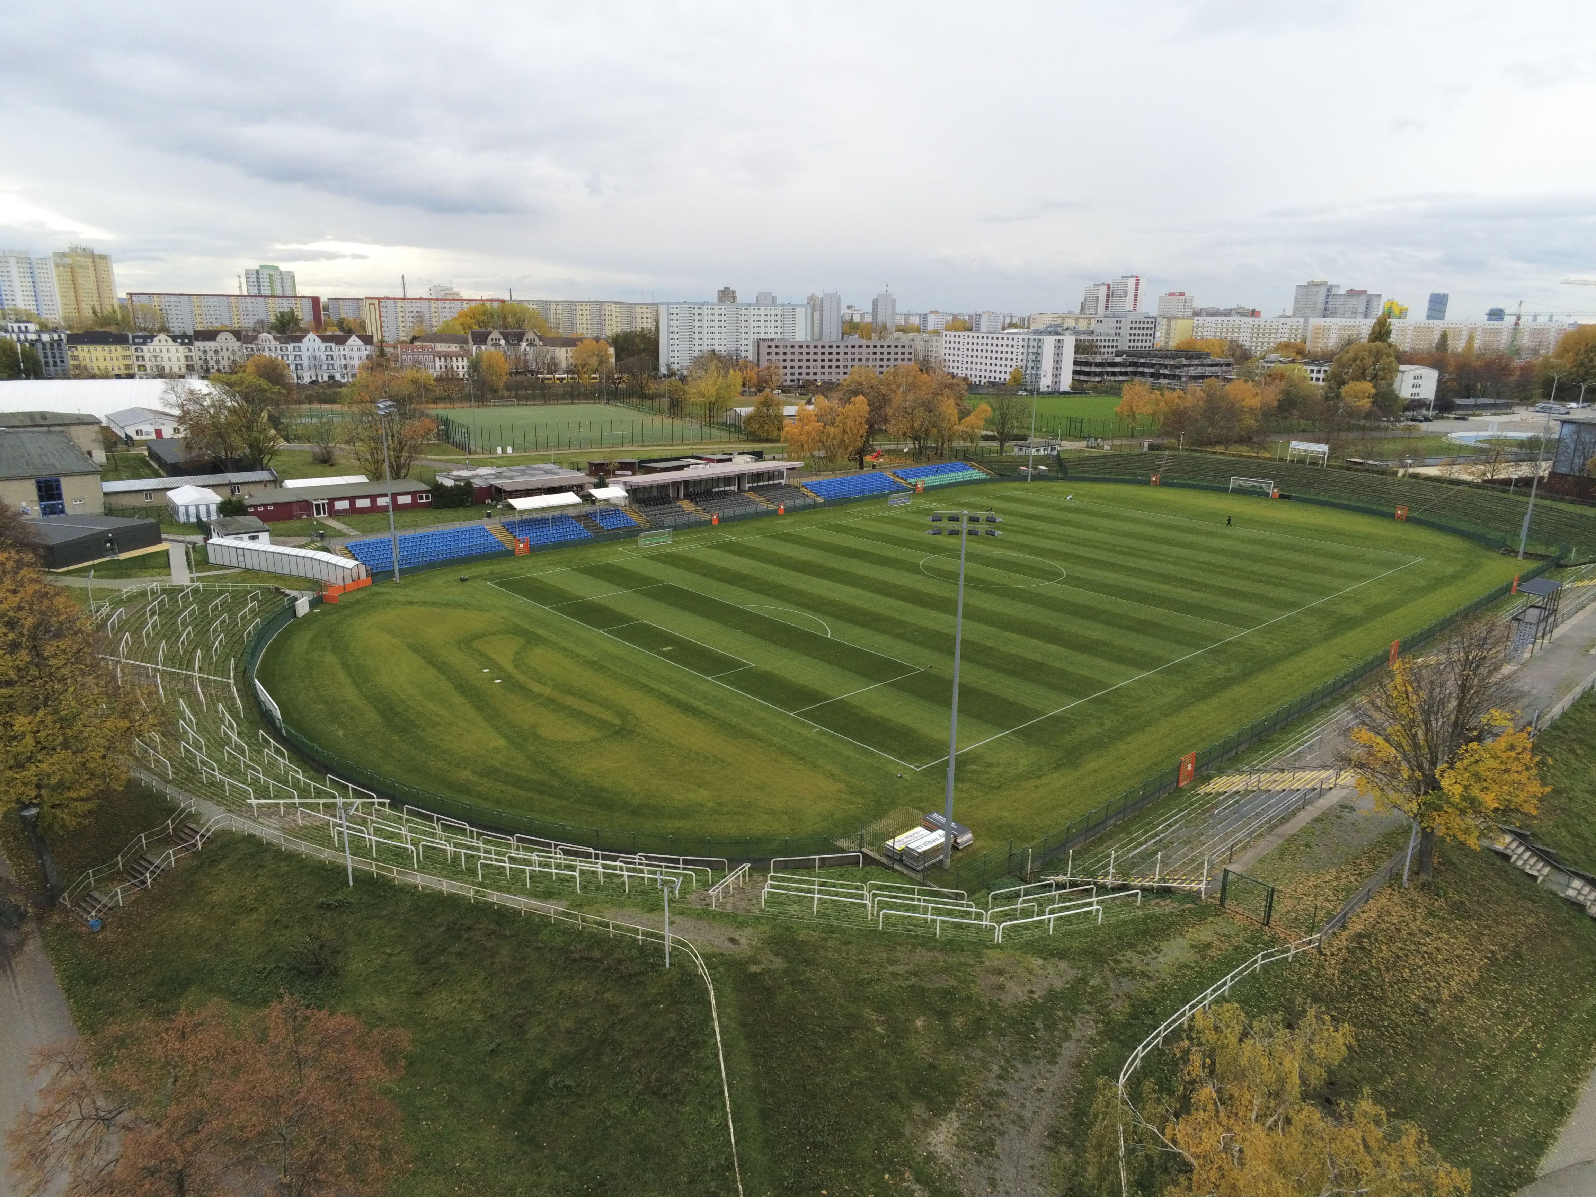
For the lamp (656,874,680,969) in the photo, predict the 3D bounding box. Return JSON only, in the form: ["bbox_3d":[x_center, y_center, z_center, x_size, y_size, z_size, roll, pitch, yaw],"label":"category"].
[{"bbox_3d":[-5.865,14.739,48.281,1.100,4.950,0.500,7,17,20],"label":"lamp"}]

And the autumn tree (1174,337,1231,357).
[{"bbox_3d":[173.632,-102.658,458.159,23.562,19.819,20.028,7,17,19],"label":"autumn tree"}]

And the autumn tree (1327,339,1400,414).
[{"bbox_3d":[182.634,-71.394,342.962,22.500,22.000,19.500,9,18,26],"label":"autumn tree"}]

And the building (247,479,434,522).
[{"bbox_3d":[-68.445,-14.562,157.222,25.600,3.200,9.400,-9,19,-33],"label":"building"}]

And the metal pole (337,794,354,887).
[{"bbox_3d":[-23.039,12.531,54.313,0.950,5.100,0.500,7,17,20],"label":"metal pole"}]

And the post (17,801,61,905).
[{"bbox_3d":[-41.032,13.763,57.349,0.800,6.016,0.800,-11,20,-37],"label":"post"}]

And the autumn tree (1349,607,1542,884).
[{"bbox_3d":[34.763,8.417,55.840,10.300,14.200,10.000,11,19,32],"label":"autumn tree"}]

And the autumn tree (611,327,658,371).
[{"bbox_3d":[-77.225,-117.556,501.260,21.691,19.474,18.437,-2,16,-8],"label":"autumn tree"}]

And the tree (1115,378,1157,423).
[{"bbox_3d":[86.147,-48.227,268.536,10.497,14.629,10.497,6,17,17],"label":"tree"}]

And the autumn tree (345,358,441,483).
[{"bbox_3d":[-72.291,-31.677,188.734,16.223,21.131,16.223,-5,17,-20],"label":"autumn tree"}]

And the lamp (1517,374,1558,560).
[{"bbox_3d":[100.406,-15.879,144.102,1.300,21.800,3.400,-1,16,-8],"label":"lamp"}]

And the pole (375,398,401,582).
[{"bbox_3d":[-46.924,-12.129,122.816,1.400,21.368,4.200,-1,16,-8],"label":"pole"}]

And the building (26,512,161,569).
[{"bbox_3d":[-91.625,-7.329,132.931,14.020,2.950,14.785,6,17,16],"label":"building"}]

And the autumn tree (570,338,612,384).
[{"bbox_3d":[-74.818,-84.169,380.632,14.500,16.800,13.500,-2,16,-11],"label":"autumn tree"}]

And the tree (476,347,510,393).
[{"bbox_3d":[-101.571,-75.822,353.197,10.200,14.800,9.800,-3,16,-15],"label":"tree"}]

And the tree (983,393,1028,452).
[{"bbox_3d":[46.227,-38.625,233.807,9.975,13.487,9.975,4,16,11],"label":"tree"}]

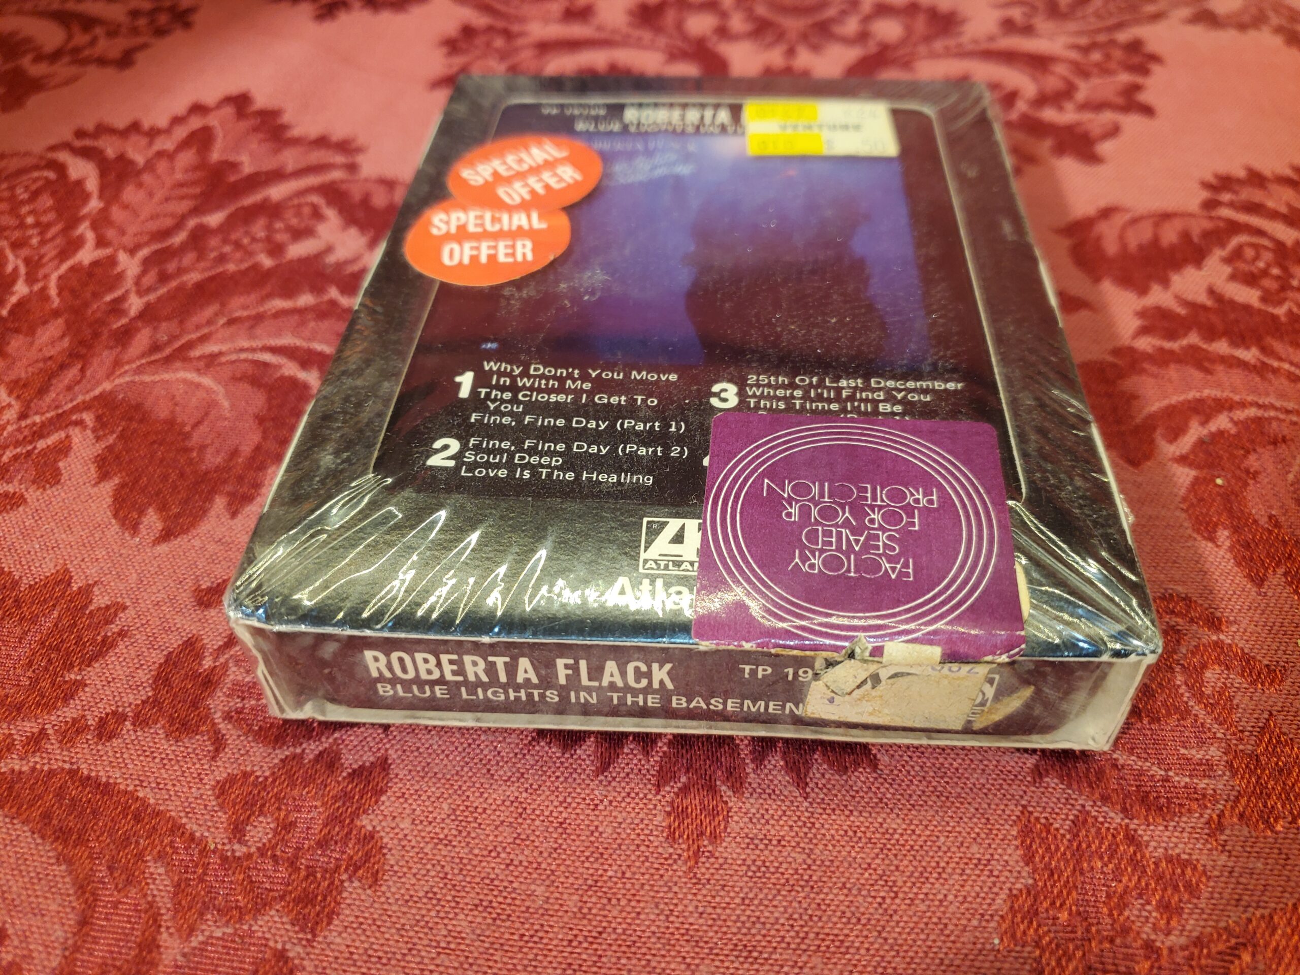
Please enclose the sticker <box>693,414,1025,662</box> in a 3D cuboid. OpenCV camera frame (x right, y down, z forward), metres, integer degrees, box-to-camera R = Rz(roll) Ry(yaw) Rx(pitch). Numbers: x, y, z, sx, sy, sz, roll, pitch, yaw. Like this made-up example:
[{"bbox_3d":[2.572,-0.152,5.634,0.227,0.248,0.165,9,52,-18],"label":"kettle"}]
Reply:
[{"bbox_3d":[0.025,0.004,0.118,0.037,0.002,0.036,2,48,5],"label":"sticker"}]

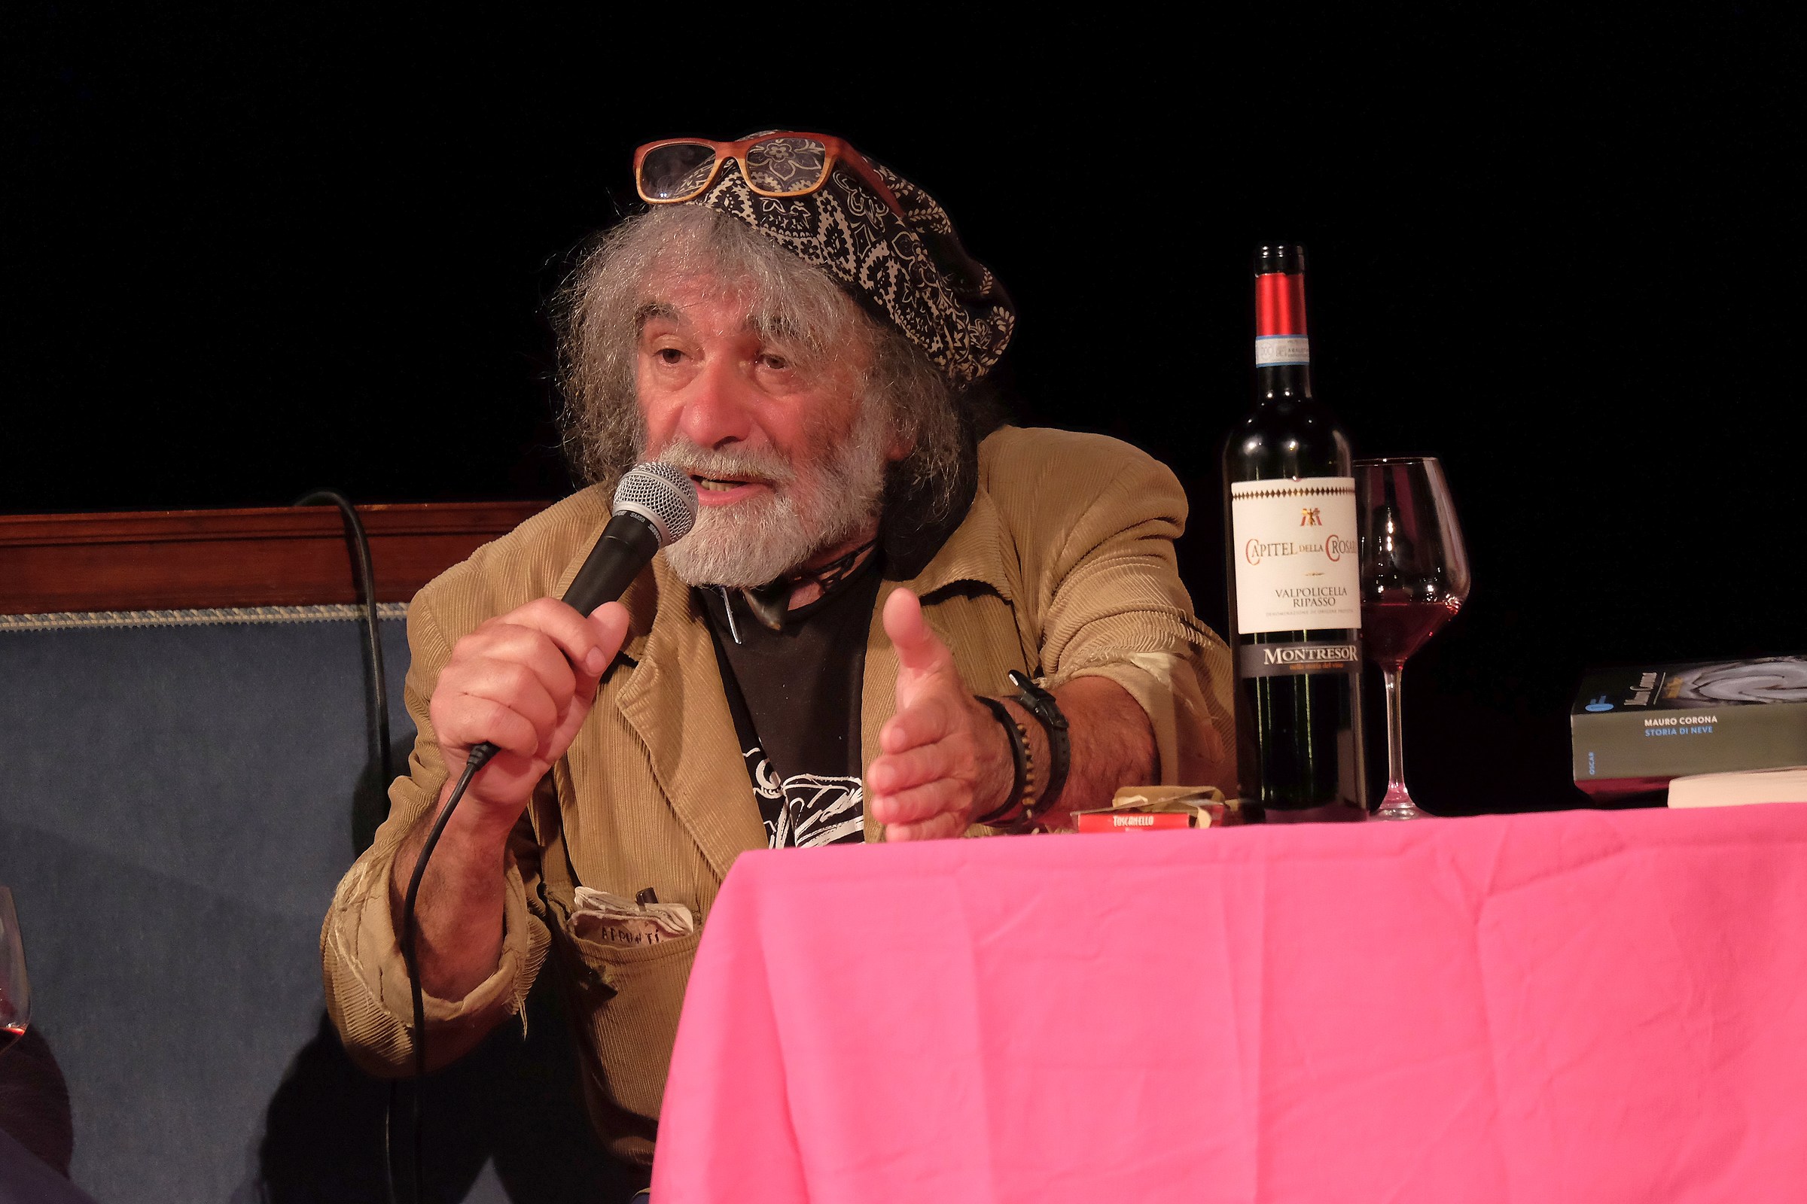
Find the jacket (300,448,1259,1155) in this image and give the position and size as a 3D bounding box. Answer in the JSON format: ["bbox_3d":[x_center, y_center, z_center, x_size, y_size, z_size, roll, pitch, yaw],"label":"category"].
[{"bbox_3d":[-0.075,0.149,8.975,0.550,0.510,0.420,-2,-1,7],"label":"jacket"}]

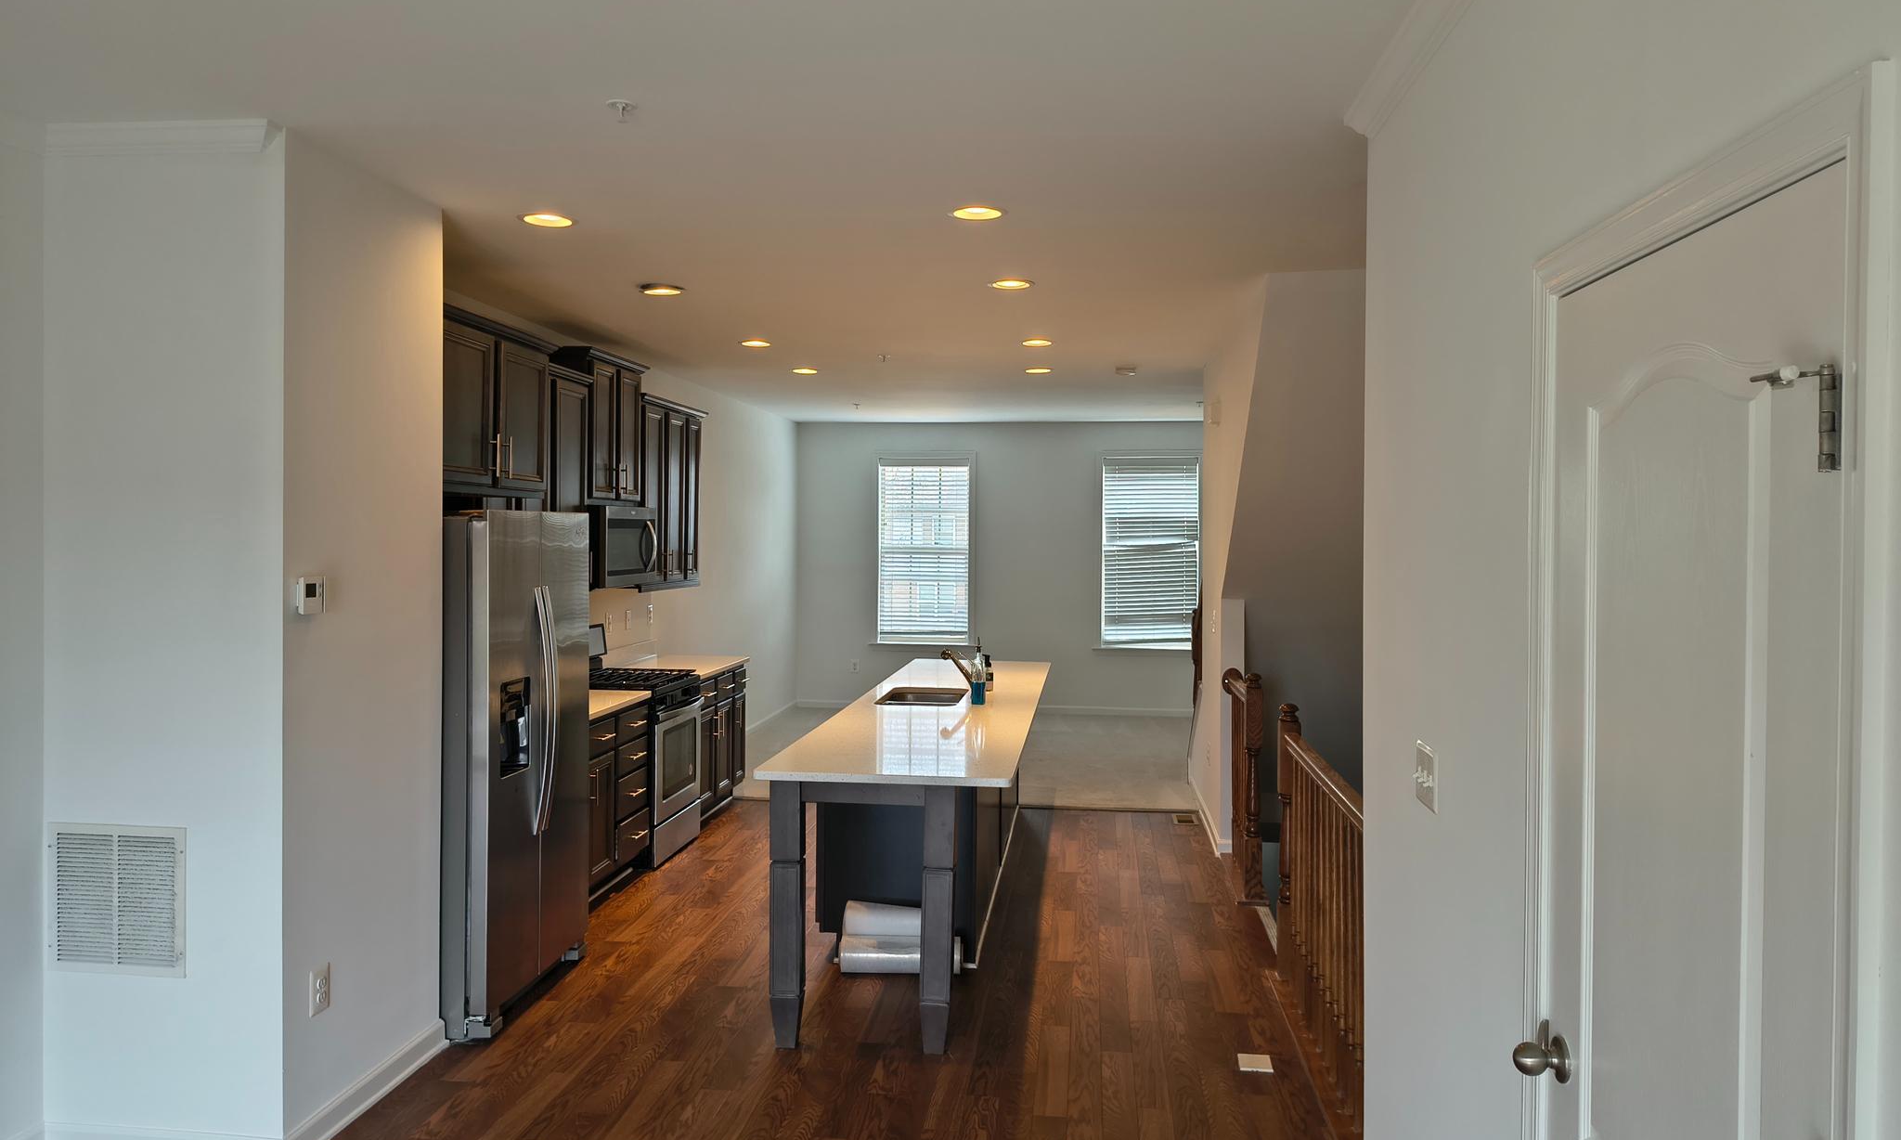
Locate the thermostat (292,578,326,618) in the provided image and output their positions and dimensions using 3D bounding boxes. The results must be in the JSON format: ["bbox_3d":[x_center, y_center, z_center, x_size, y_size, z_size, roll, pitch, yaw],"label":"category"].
[{"bbox_3d":[-1.722,0.070,3.549,0.032,0.102,0.110,1,2,6],"label":"thermostat"}]

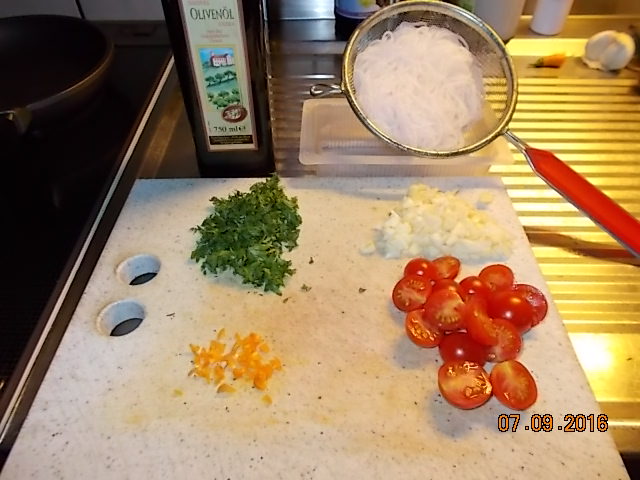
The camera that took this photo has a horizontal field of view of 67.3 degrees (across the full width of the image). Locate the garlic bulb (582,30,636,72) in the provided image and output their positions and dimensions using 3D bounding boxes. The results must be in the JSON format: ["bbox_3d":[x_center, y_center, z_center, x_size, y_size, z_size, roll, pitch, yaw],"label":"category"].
[{"bbox_3d":[0.362,-0.236,0.602,0.054,0.047,0.052,0,45,0],"label":"garlic bulb"}]

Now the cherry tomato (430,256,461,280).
[{"bbox_3d":[0.088,0.021,0.334,0.022,0.017,0.023,-8,50,8],"label":"cherry tomato"}]

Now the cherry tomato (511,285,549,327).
[{"bbox_3d":[0.136,0.043,0.315,0.026,0.015,0.027,7,49,-6],"label":"cherry tomato"}]

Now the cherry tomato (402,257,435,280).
[{"bbox_3d":[0.070,0.021,0.337,0.022,0.015,0.022,0,45,0],"label":"cherry tomato"}]

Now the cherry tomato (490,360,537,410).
[{"bbox_3d":[0.110,0.083,0.273,0.026,0.017,0.029,0,50,0],"label":"cherry tomato"}]

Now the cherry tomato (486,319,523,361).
[{"bbox_3d":[0.112,0.061,0.294,0.026,0.015,0.027,10,68,-10],"label":"cherry tomato"}]

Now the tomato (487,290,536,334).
[{"bbox_3d":[0.121,0.046,0.309,0.028,0.018,0.028,0,45,0],"label":"tomato"}]

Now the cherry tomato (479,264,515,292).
[{"bbox_3d":[0.121,0.028,0.327,0.025,0.017,0.025,0,53,0],"label":"cherry tomato"}]

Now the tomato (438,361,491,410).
[{"bbox_3d":[0.083,0.084,0.274,0.031,0.017,0.028,-1,60,1],"label":"tomato"}]

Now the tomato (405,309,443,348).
[{"bbox_3d":[0.067,0.055,0.303,0.026,0.015,0.026,-8,59,8],"label":"tomato"}]

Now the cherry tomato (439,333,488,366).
[{"bbox_3d":[0.085,0.067,0.291,0.027,0.016,0.025,0,45,0],"label":"cherry tomato"}]

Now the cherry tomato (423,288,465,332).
[{"bbox_3d":[0.078,0.044,0.303,0.027,0.015,0.027,-1,70,1],"label":"cherry tomato"}]

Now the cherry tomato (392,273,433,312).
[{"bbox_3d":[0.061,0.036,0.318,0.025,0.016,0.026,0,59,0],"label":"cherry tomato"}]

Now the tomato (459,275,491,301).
[{"bbox_3d":[0.105,0.034,0.325,0.025,0.015,0.025,-1,45,1],"label":"tomato"}]

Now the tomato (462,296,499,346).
[{"bbox_3d":[0.099,0.050,0.296,0.018,0.020,0.028,-10,45,-9],"label":"tomato"}]

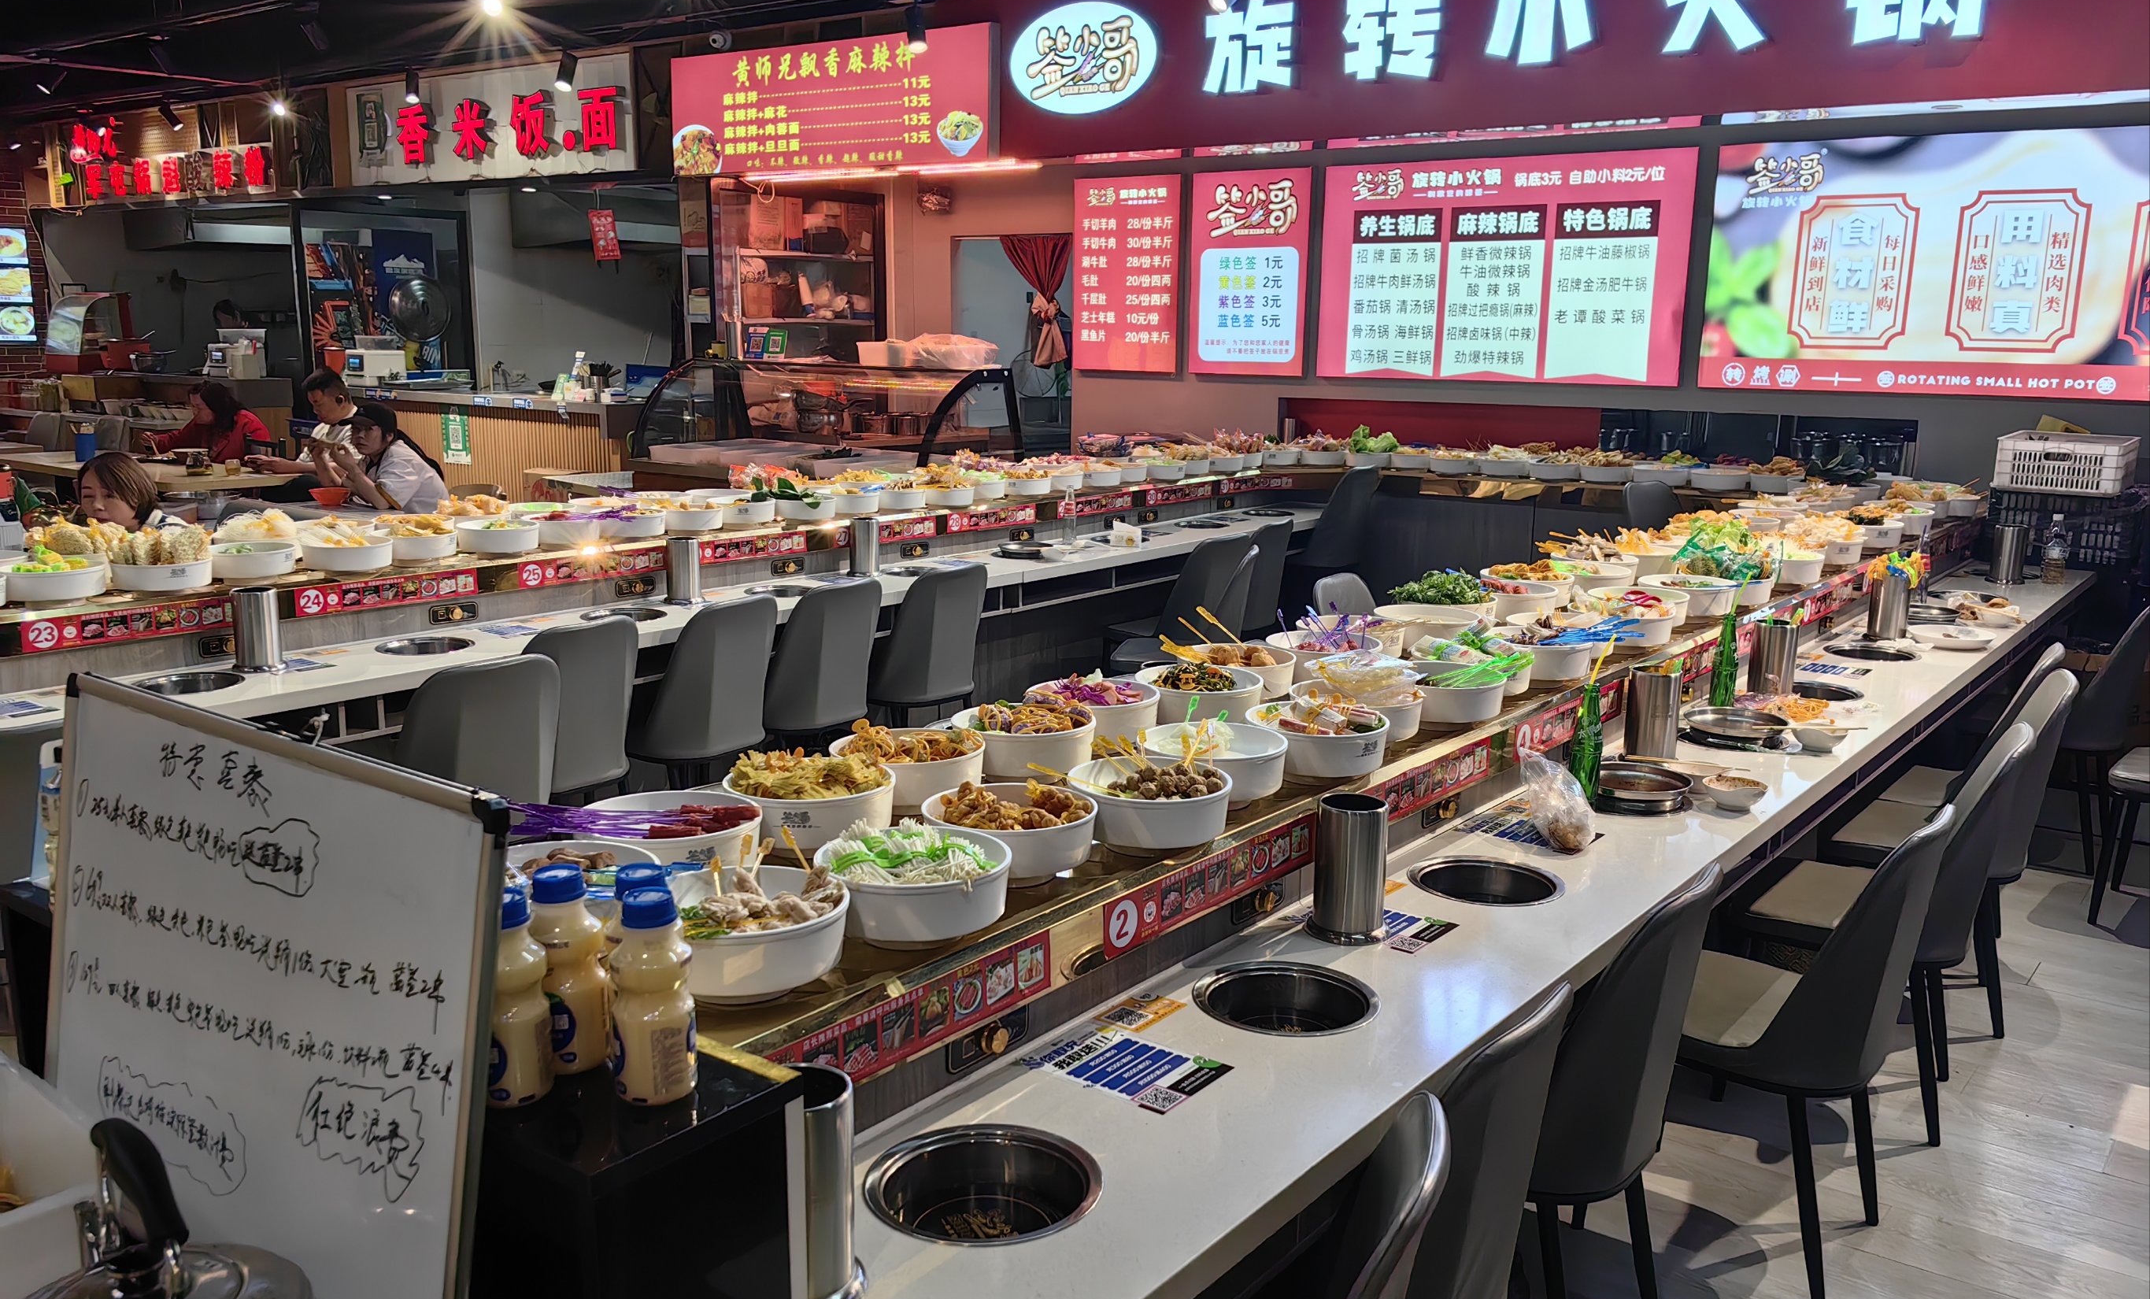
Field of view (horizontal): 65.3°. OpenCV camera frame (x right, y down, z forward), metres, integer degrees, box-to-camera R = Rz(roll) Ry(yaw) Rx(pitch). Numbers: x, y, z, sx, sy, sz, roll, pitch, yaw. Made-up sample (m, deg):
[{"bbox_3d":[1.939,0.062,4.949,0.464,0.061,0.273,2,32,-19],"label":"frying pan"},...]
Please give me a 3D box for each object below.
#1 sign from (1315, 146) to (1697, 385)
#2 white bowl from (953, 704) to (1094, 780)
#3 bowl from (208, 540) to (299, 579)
[{"bbox_3d":[2.046,-1.847,8.202,1.904,1.063,0.060,10,14,37],"label":"sign"},{"bbox_3d":[-0.082,0.147,2.708,0.236,0.076,0.236,1,11,0],"label":"white bowl"},{"bbox_3d":[-2.223,-0.237,4.518,0.236,0.076,0.236,1,11,0],"label":"bowl"}]

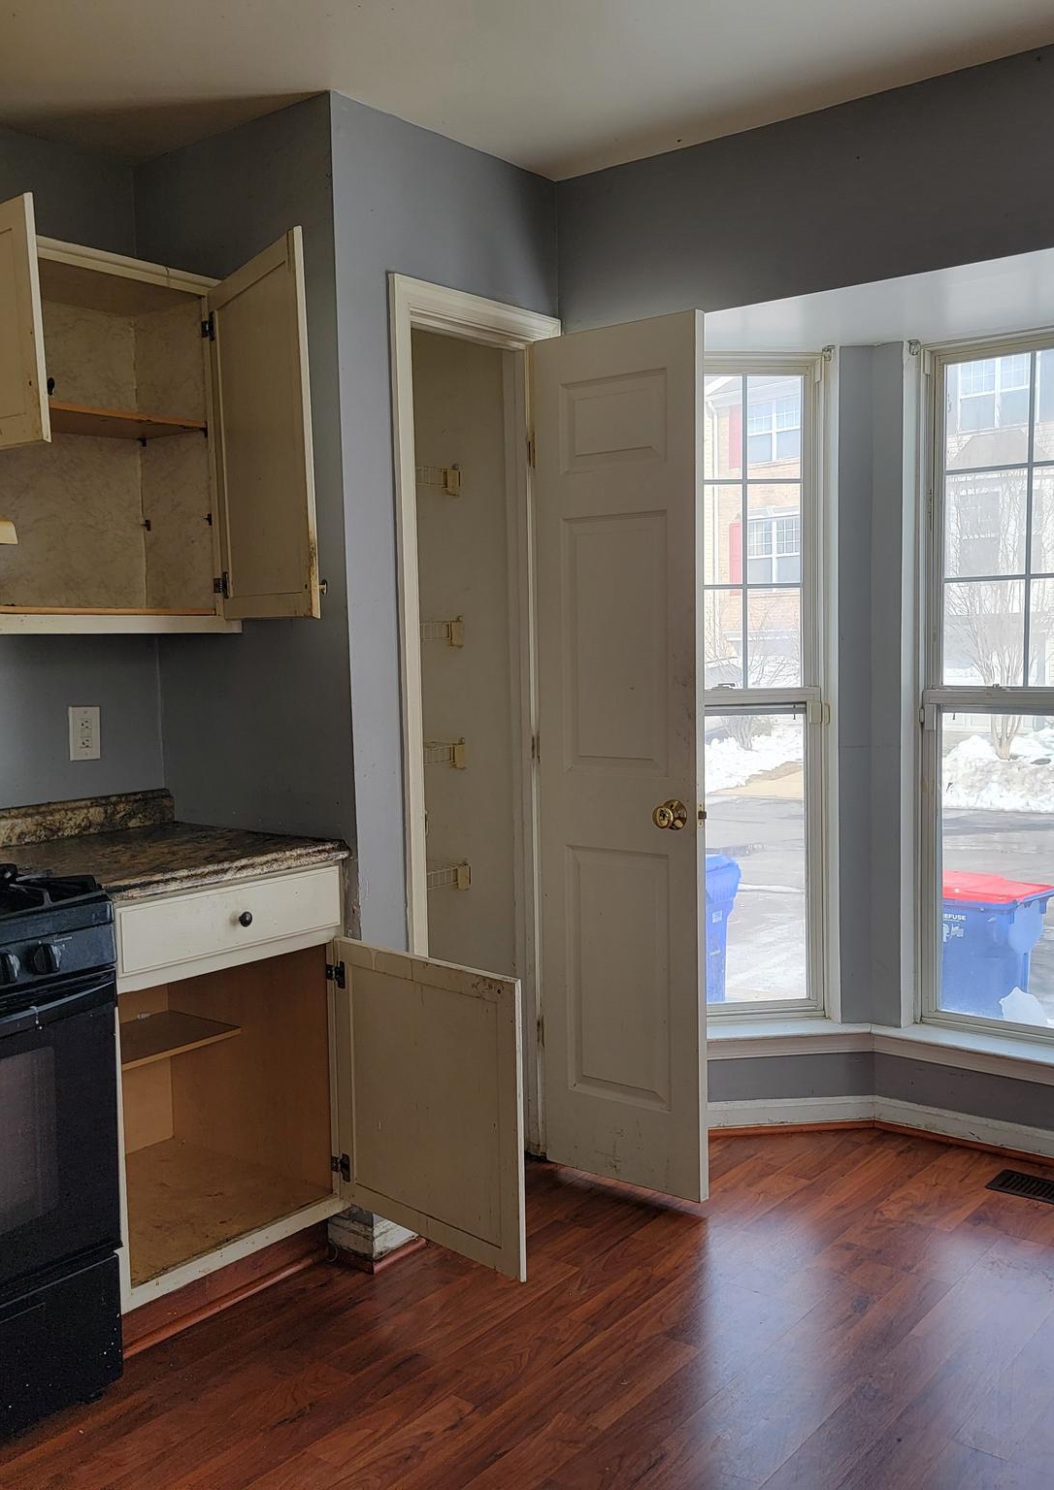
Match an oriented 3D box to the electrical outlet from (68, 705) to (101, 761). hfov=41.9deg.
[{"bbox_3d":[-0.990,-0.025,3.091,0.010,0.116,0.072,3,7,39],"label":"electrical outlet"}]

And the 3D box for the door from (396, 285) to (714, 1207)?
[{"bbox_3d":[0.223,0.047,3.274,0.460,2.030,0.040,3,7,39],"label":"door"}]

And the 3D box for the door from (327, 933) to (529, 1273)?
[{"bbox_3d":[-0.195,0.699,2.723,0.525,0.567,0.022,4,7,44],"label":"door"}]

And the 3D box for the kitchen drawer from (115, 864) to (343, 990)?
[{"bbox_3d":[-0.741,0.327,2.816,0.480,0.125,0.530,3,7,39],"label":"kitchen drawer"}]

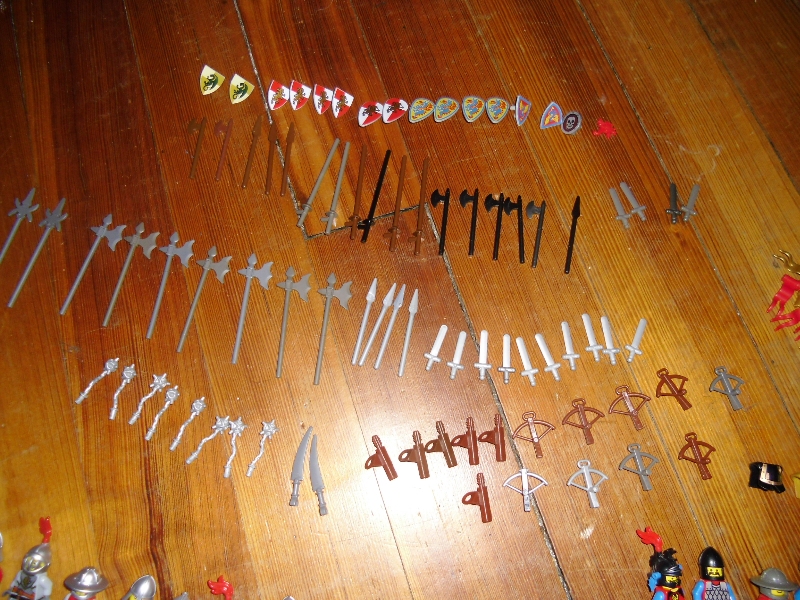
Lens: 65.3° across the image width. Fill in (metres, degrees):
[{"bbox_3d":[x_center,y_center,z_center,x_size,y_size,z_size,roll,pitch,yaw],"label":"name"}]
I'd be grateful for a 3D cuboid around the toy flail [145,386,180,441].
[{"bbox_3d":[-0.138,0.066,0.363,0.007,0.011,0.034,22,72,6],"label":"toy flail"}]

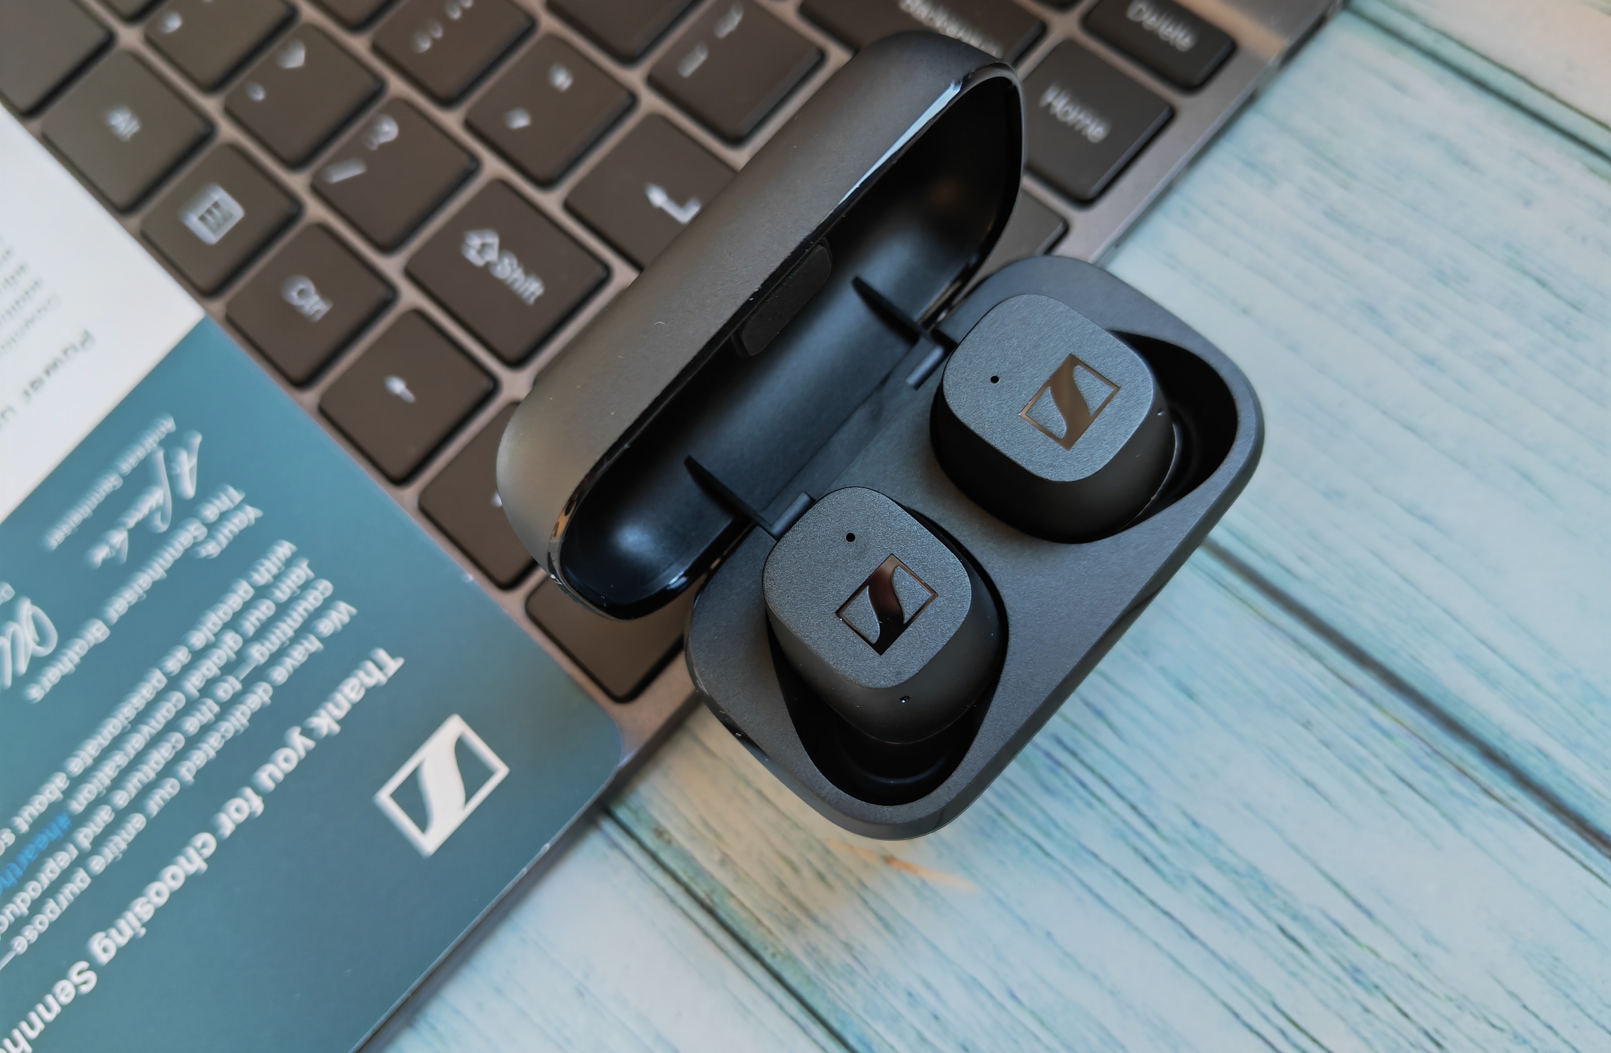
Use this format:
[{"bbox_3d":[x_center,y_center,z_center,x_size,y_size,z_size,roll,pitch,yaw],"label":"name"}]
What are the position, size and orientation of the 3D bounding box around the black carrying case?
[{"bbox_3d":[0.010,-0.004,0.121,0.049,0.058,0.059,40,82,17],"label":"black carrying case"}]

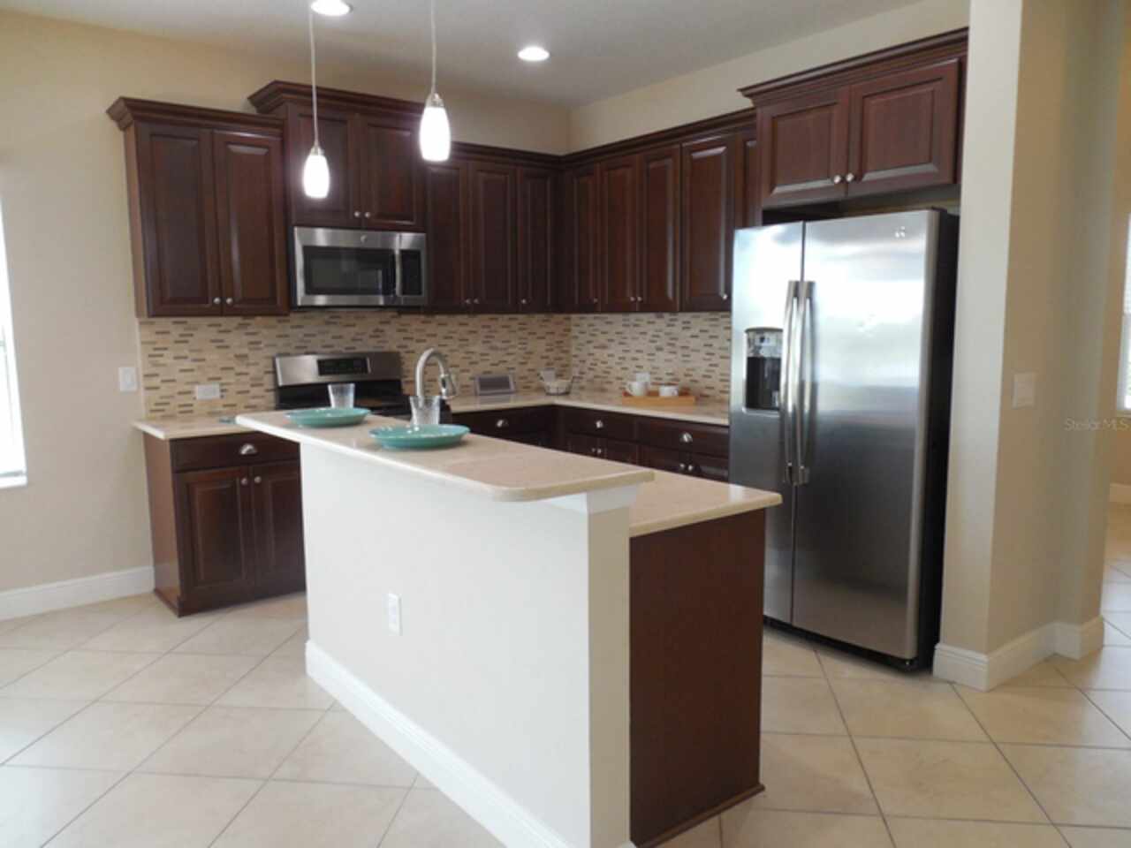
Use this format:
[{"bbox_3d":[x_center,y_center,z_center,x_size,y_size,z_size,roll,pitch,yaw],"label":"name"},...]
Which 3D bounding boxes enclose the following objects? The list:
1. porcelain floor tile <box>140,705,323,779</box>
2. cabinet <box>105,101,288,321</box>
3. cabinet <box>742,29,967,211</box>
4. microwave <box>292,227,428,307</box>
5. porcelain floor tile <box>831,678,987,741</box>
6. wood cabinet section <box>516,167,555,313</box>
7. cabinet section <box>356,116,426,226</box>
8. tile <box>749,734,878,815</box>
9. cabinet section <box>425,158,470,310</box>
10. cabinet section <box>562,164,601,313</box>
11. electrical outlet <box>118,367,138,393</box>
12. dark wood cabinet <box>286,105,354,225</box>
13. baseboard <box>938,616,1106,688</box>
[{"bbox_3d":[-1.115,1.075,2.774,0.456,0.010,0.456,0,7,7],"label":"porcelain floor tile"},{"bbox_3d":[-1.860,-1.060,4.204,0.756,1.004,0.348,-6,9,-38],"label":"cabinet"},{"bbox_3d":[1.417,-1.250,3.597,0.640,0.550,1.040,-7,10,-38],"label":"cabinet"},{"bbox_3d":[-1.236,-0.866,4.669,0.759,0.425,0.428,-6,9,-38],"label":"microwave"},{"bbox_3d":[1.219,1.029,2.948,0.457,0.010,0.457,0,8,7],"label":"porcelain floor tile"},{"bbox_3d":[-0.290,-1.193,5.388,0.309,0.909,0.331,-6,9,-37],"label":"wood cabinet section"},{"bbox_3d":[-1.085,-1.427,4.724,0.432,0.621,0.364,-6,9,-37],"label":"cabinet section"},{"bbox_3d":[0.706,1.087,2.568,0.457,0.010,0.457,0,8,7],"label":"tile"},{"bbox_3d":[-0.811,-1.135,4.992,0.309,0.901,0.331,-6,9,-37],"label":"cabinet section"},{"bbox_3d":[0.231,-1.182,5.289,0.331,0.918,0.400,-6,9,-37],"label":"cabinet section"},{"bbox_3d":[-2.251,-0.230,4.207,0.078,0.120,0.010,-6,9,-38],"label":"electrical outlet"},{"bbox_3d":[-1.386,-1.361,4.407,0.385,0.610,0.360,-7,10,-38],"label":"dark wood cabinet"},{"bbox_3d":[1.872,0.900,3.341,0.845,0.137,0.305,-6,9,-38],"label":"baseboard"}]

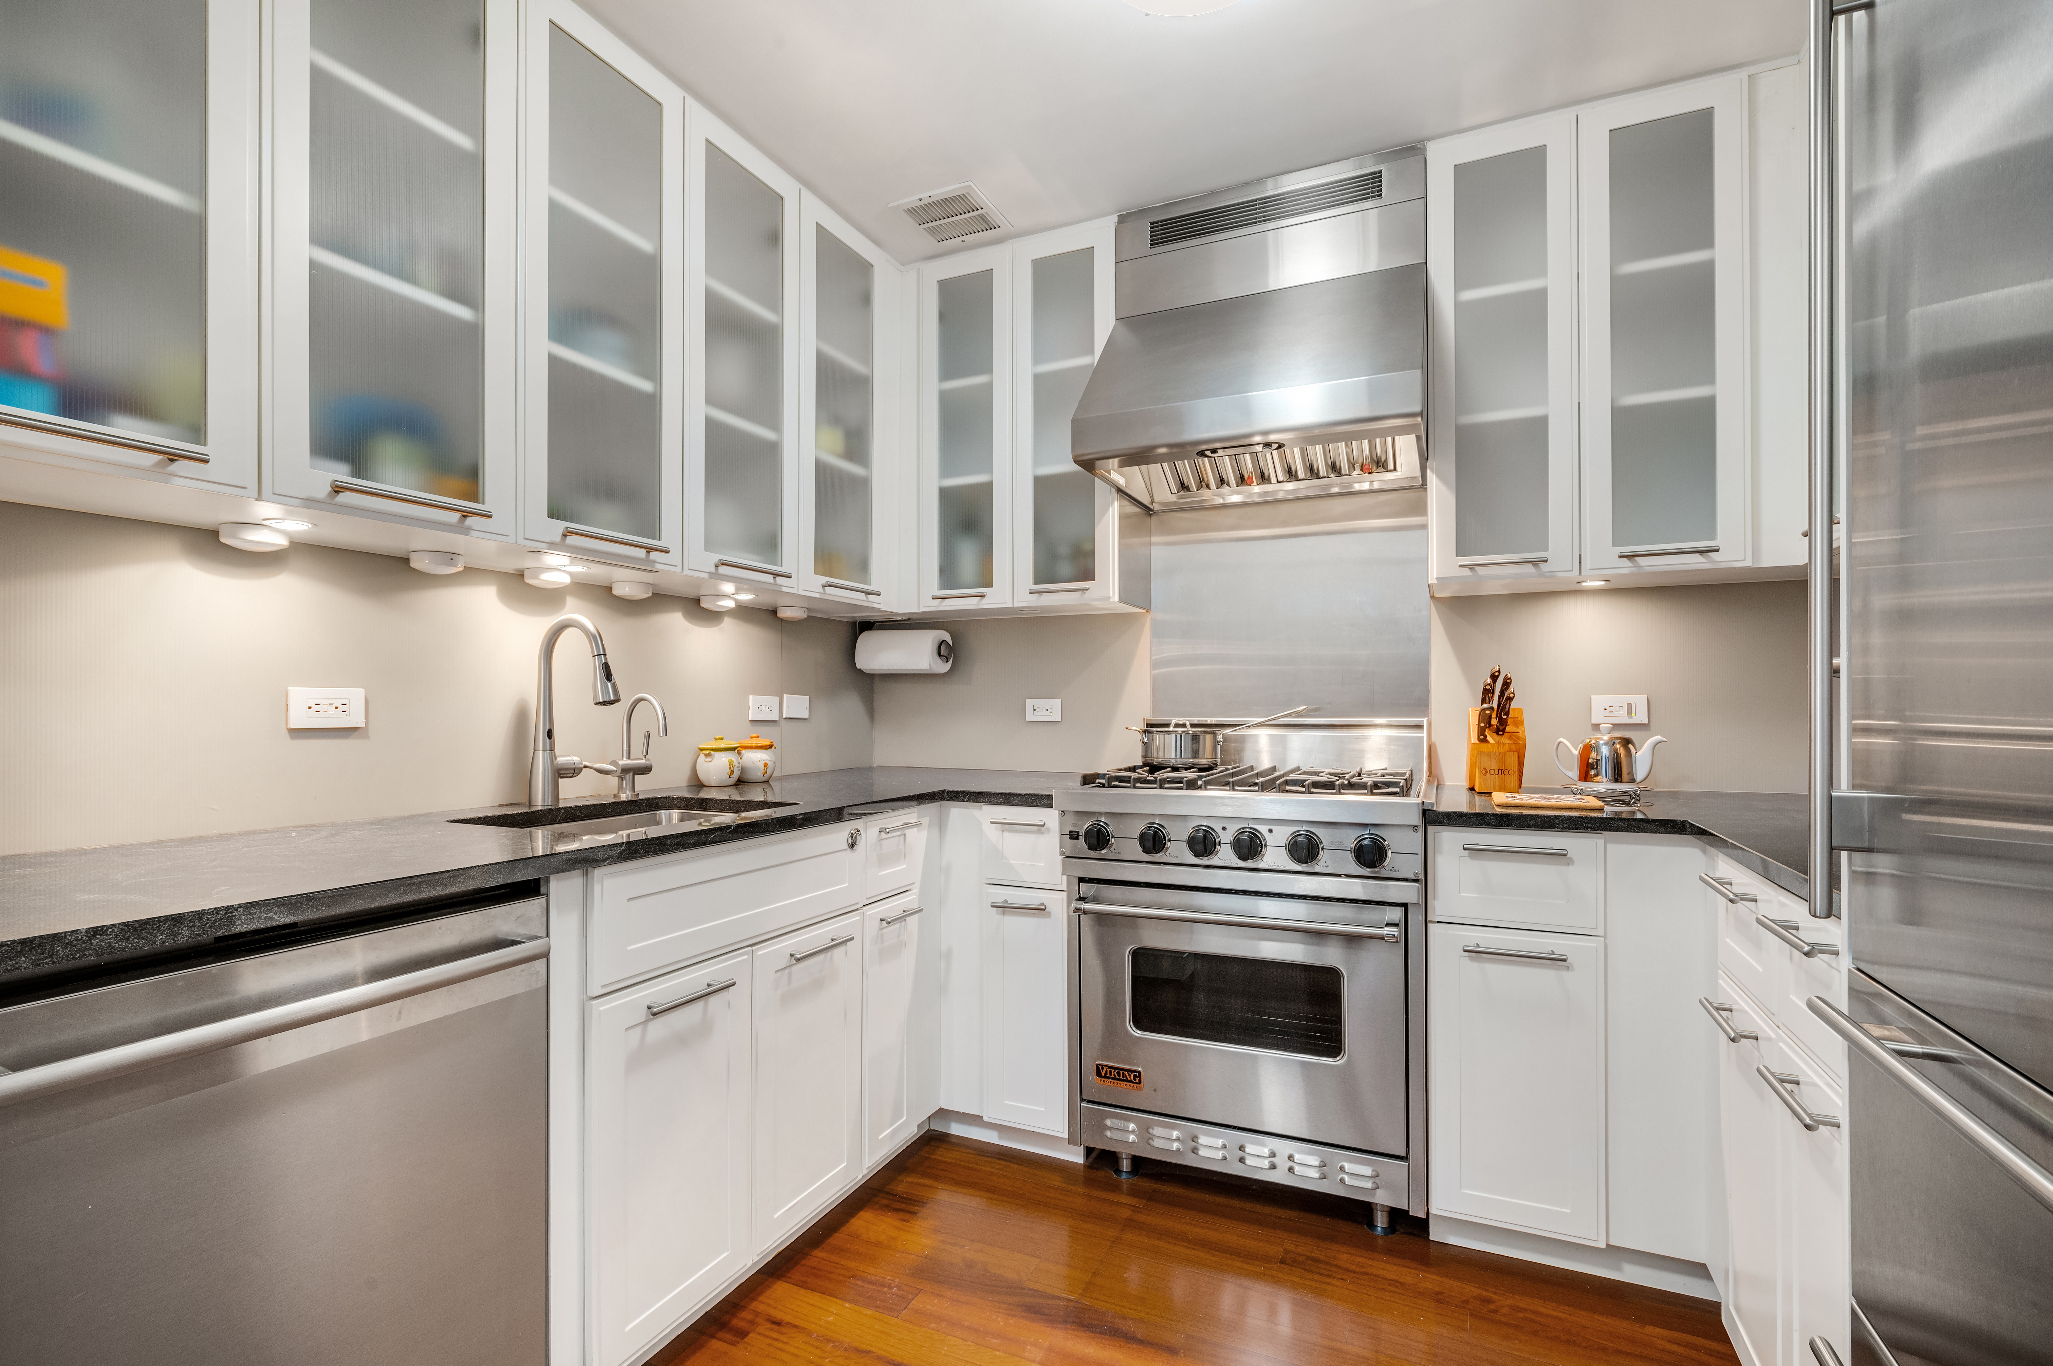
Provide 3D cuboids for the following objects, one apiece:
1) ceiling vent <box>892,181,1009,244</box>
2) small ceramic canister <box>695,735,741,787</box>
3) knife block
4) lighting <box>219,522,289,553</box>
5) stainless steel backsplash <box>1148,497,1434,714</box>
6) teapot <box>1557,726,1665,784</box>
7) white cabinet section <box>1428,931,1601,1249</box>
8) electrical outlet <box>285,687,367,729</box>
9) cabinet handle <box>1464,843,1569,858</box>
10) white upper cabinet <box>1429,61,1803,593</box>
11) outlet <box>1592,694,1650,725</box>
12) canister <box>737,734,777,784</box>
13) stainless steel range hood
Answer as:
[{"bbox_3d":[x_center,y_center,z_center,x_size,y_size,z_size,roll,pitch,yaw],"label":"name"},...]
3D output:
[{"bbox_3d":[-0.198,-1.252,2.462,0.250,0.015,0.250,-1,-1,25],"label":"ceiling vent"},{"bbox_3d":[-0.815,0.204,2.415,0.113,0.135,0.113,0,-1,-19],"label":"small ceramic canister"},{"bbox_3d":[1.147,0.159,2.226,0.127,0.204,0.175,0,-1,24],"label":"knife block"},{"bbox_3d":[-1.189,-0.222,1.407,0.080,0.029,0.080,0,-1,24],"label":"lighting"},{"bbox_3d":[0.712,-0.205,2.553,0.757,0.625,0.014,-1,-1,25],"label":"stainless steel backsplash"},{"bbox_3d":[1.320,0.162,2.065,0.219,0.137,0.118,-1,-1,25],"label":"teapot"},{"bbox_3d":[1.062,0.778,2.018,0.298,0.575,0.540,-1,-1,24],"label":"white cabinet section"},{"bbox_3d":[-1.276,0.046,1.669,0.010,0.072,0.124,-1,-1,25],"label":"electrical outlet"},{"bbox_3d":[0.936,0.321,1.750,0.178,0.012,0.036,-1,-1,25],"label":"cabinet handle"},{"bbox_3d":[1.294,-0.732,2.096,0.668,1.003,0.330,0,-1,24],"label":"white upper cabinet"},{"bbox_3d":[1.432,0.065,2.200,0.118,0.070,0.010,0,-1,24],"label":"outlet"},{"bbox_3d":[-0.754,0.209,2.557,0.112,0.133,0.112,0,-1,-17],"label":"canister"},{"bbox_3d":[0.583,-0.892,2.287,0.760,0.745,0.622,-1,-1,25],"label":"stainless steel range hood"}]

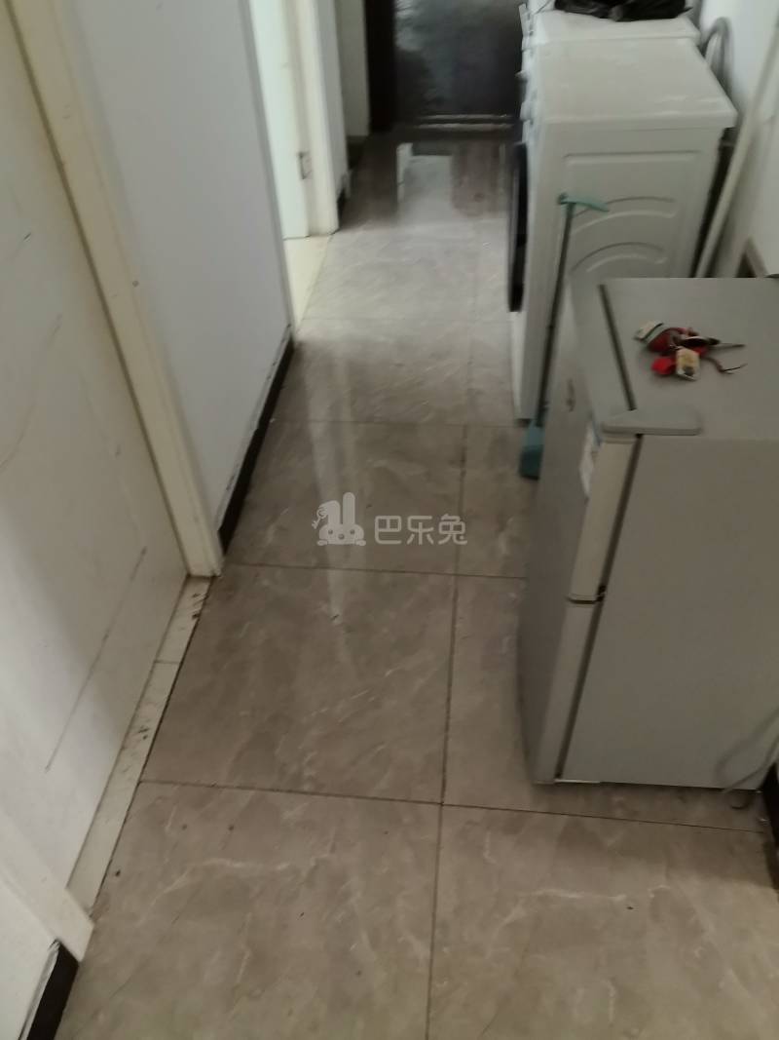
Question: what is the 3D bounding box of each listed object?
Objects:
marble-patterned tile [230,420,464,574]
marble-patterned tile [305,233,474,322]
[{"bbox_3d":[-0.104,-0.082,2.231,0.600,0.010,0.600,2,44,6],"label":"marble-patterned tile"},{"bbox_3d":[0.024,-0.920,3.103,0.600,0.020,0.610,2,45,6],"label":"marble-patterned tile"}]

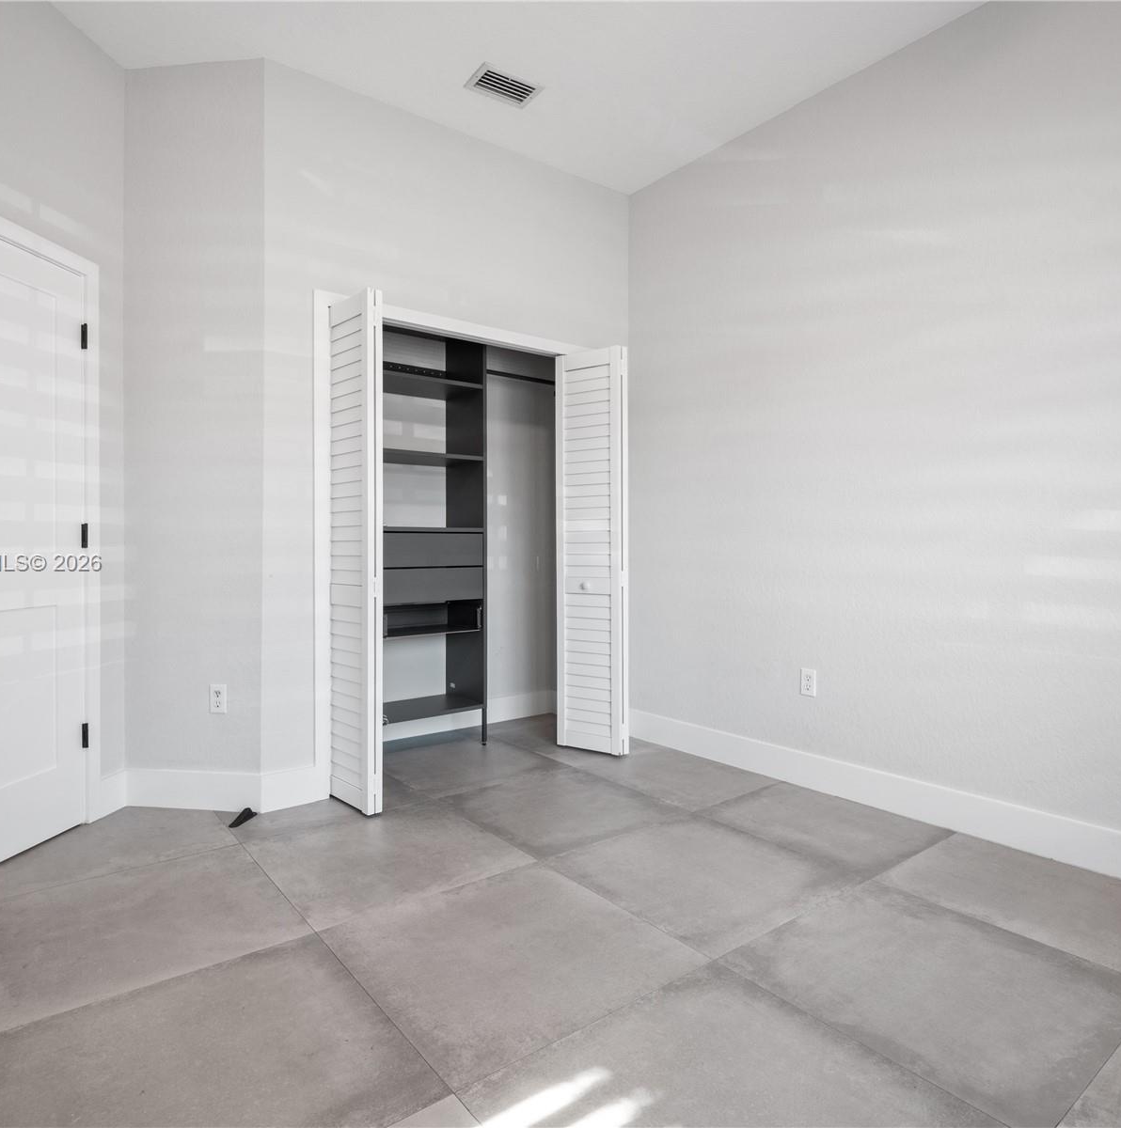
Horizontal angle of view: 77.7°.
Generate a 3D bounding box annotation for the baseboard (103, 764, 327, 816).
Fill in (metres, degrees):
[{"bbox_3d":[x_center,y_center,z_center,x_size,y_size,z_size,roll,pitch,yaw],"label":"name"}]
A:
[{"bbox_3d":[-1.378,0.903,2.788,0.759,0.149,0.315,0,0,7],"label":"baseboard"}]

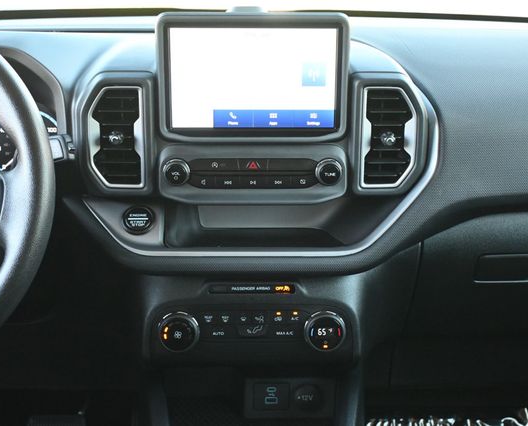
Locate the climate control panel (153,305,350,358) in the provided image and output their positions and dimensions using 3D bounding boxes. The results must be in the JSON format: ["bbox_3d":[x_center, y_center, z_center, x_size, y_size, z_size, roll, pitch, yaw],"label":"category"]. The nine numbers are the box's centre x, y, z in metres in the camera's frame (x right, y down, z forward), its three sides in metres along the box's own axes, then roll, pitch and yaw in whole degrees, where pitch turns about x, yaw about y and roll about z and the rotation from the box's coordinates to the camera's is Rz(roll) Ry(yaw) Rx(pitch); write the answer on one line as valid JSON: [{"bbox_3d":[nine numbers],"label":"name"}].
[{"bbox_3d":[-0.012,0.127,0.868,0.210,0.053,0.030,0,3,-1],"label":"climate control panel"}]

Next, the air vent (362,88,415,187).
[{"bbox_3d":[0.136,-0.082,0.875,0.053,0.107,0.030,0,13,-1],"label":"air vent"}]

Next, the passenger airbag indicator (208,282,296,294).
[{"bbox_3d":[-0.012,0.082,0.868,0.096,0.013,0.010,0,4,-1],"label":"passenger airbag indicator"}]

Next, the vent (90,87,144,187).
[{"bbox_3d":[-0.159,-0.083,0.872,0.054,0.107,0.030,0,13,-1],"label":"vent"}]

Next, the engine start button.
[{"bbox_3d":[-0.136,0.008,0.858,0.031,0.031,0.015,0,-20,-1],"label":"engine start button"}]

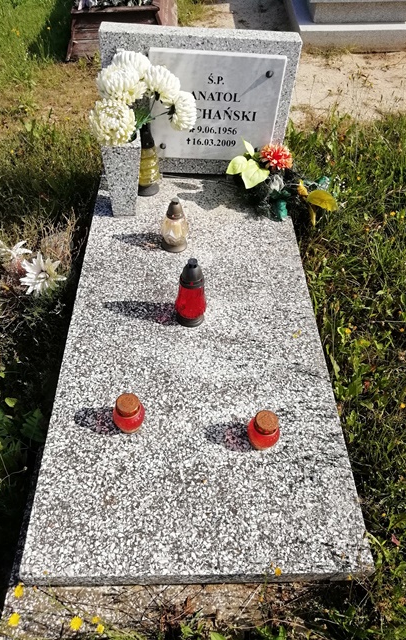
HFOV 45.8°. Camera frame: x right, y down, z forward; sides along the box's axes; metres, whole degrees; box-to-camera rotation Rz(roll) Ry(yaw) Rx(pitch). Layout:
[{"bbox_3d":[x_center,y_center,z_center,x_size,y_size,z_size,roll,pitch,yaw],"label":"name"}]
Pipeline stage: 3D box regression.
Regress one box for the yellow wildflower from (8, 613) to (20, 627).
[{"bbox_3d":[-0.392,0.620,0.995,0.027,0.014,0.027,1,49,-3],"label":"yellow wildflower"}]

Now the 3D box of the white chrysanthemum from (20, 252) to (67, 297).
[{"bbox_3d":[-0.573,-0.162,1.716,0.155,0.075,0.150,-15,89,-17],"label":"white chrysanthemum"}]

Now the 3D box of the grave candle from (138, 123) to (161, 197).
[{"bbox_3d":[-0.213,-0.623,1.846,0.093,0.282,0.093,1,49,-3],"label":"grave candle"}]

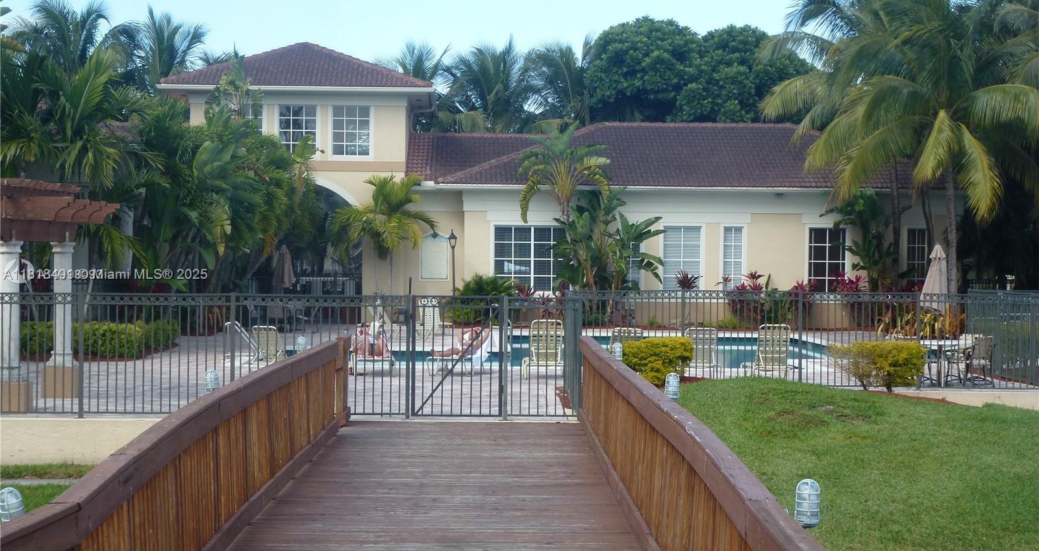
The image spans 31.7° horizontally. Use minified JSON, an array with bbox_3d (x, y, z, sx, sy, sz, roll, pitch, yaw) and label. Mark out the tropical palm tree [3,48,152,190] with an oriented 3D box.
[{"bbox_3d":[-10.300,-1.850,42.500,3.600,6.800,3.500,1,0,-1],"label":"tropical palm tree"}]

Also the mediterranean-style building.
[{"bbox_3d":[1.150,-2.870,58.700,23.600,8.850,10.400,1,0,-1],"label":"mediterranean-style building"}]

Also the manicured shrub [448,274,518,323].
[{"bbox_3d":[-1.050,0.700,53.300,2.050,1.500,1.800,1,0,-1],"label":"manicured shrub"}]

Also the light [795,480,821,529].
[{"bbox_3d":[1.273,1.007,8.100,0.118,0.223,0.118,1,0,-1],"label":"light"}]

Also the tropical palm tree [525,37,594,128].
[{"bbox_3d":[1.700,-4.400,78.000,4.200,11.400,4.200,1,0,-1],"label":"tropical palm tree"}]

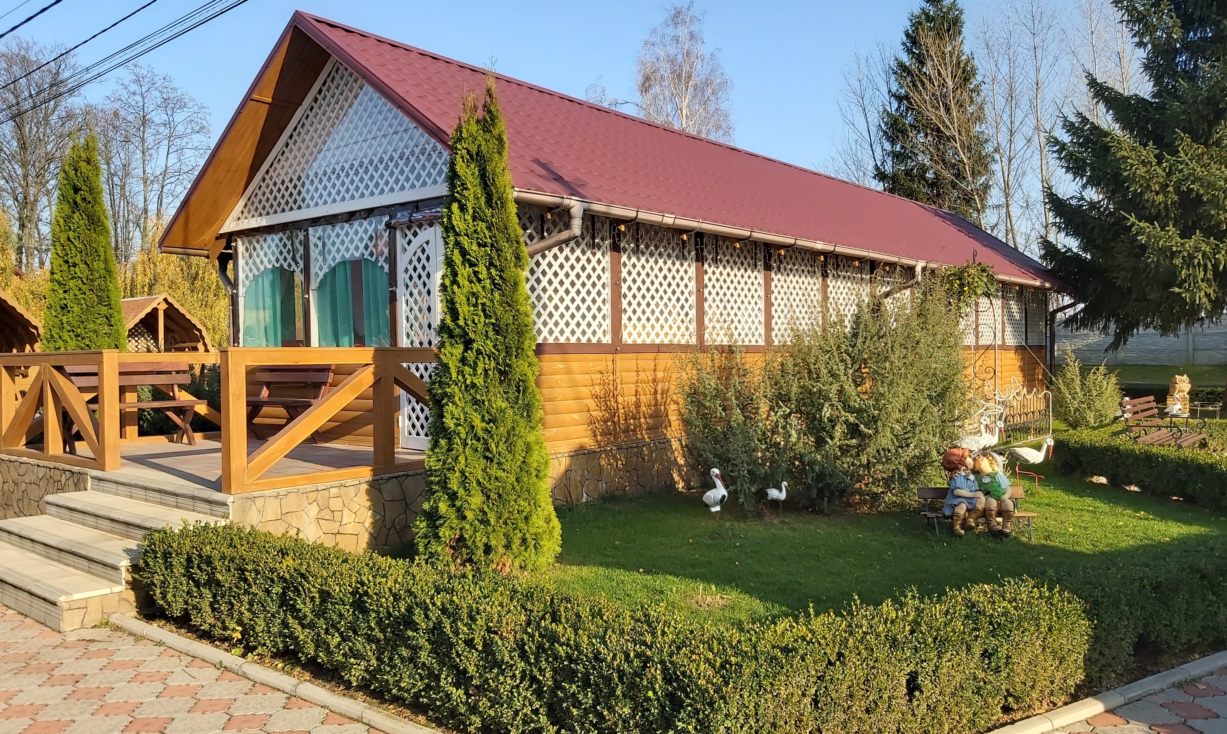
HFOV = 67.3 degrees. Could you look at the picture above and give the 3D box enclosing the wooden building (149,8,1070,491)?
[{"bbox_3d":[2.489,-1.275,16.232,6.600,5.120,17.700,0,1,41],"label":"wooden building"}]

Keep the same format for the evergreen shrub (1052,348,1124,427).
[{"bbox_3d":[8.950,0.374,17.400,1.350,1.500,1.350,1,1,39],"label":"evergreen shrub"}]

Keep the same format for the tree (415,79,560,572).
[{"bbox_3d":[-0.869,-0.321,6.350,0.980,3.340,0.980,0,1,0],"label":"tree"}]

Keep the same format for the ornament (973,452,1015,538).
[{"bbox_3d":[3.150,1.053,7.637,0.330,0.690,0.380,0,1,3],"label":"ornament"}]

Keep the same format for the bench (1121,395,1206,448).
[{"bbox_3d":[6.879,0.820,11.456,0.660,0.870,1.900,1,1,39],"label":"bench"}]

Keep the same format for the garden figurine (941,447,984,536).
[{"bbox_3d":[2.889,1.035,7.647,0.330,0.710,0.380,-1,1,-7],"label":"garden figurine"}]

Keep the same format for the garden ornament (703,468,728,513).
[{"bbox_3d":[0.930,1.132,8.318,0.170,0.430,0.260,-1,1,-34],"label":"garden ornament"}]

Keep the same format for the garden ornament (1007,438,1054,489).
[{"bbox_3d":[4.301,0.994,9.650,0.620,0.570,0.200,1,1,35],"label":"garden ornament"}]

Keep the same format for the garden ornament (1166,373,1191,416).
[{"bbox_3d":[12.754,0.625,20.800,0.460,0.920,0.460,0,1,0],"label":"garden ornament"}]

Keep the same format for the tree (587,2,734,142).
[{"bbox_3d":[1.733,-6.115,33.000,5.600,13.940,5.600,1,1,39],"label":"tree"}]

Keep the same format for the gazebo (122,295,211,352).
[{"bbox_3d":[-10.214,-0.142,19.863,2.600,2.790,2.150,1,1,41],"label":"gazebo"}]

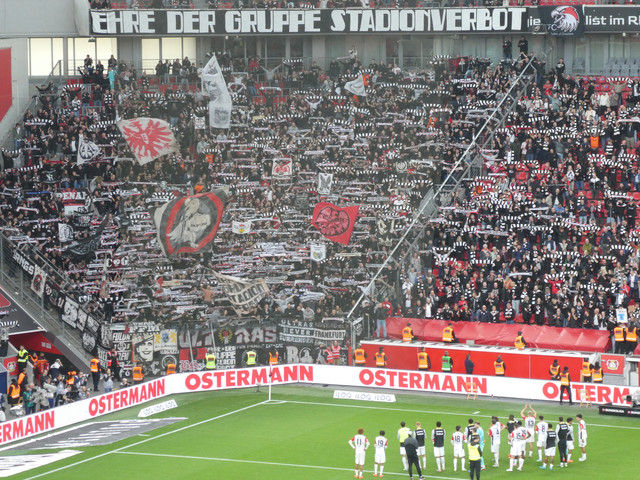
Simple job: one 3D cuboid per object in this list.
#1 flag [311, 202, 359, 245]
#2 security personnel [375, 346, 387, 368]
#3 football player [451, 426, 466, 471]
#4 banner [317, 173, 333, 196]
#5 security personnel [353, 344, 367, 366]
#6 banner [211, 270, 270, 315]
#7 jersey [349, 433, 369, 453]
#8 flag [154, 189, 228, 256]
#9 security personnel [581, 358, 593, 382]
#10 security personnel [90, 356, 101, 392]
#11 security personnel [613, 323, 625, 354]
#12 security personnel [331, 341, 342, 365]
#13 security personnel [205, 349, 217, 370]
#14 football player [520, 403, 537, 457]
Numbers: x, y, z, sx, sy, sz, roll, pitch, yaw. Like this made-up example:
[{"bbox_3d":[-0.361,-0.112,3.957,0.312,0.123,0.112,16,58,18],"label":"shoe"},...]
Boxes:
[{"bbox_3d":[0.729,-0.830,125.500,2.400,2.050,0.450,0,5,0],"label":"flag"},{"bbox_3d":[2.961,6.085,120.805,0.580,1.800,0.380,2,6,25],"label":"security personnel"},{"bbox_3d":[5.477,8.199,98.277,0.600,1.790,0.420,1,6,12],"label":"football player"},{"bbox_3d":[0.270,-3.035,134.800,0.780,1.130,0.060,-1,6,-7],"label":"banner"},{"bbox_3d":[1.979,5.963,121.476,0.600,1.800,0.380,1,6,16],"label":"security personnel"},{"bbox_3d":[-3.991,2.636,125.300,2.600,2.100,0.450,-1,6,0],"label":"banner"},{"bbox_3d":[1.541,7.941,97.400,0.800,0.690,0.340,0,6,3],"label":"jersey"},{"bbox_3d":[-6.562,-0.830,125.500,3.700,3.300,0.600,-1,5,-5],"label":"flag"},{"bbox_3d":[12.246,6.338,114.725,0.560,1.800,0.400,2,6,26],"label":"security personnel"},{"bbox_3d":[-10.682,6.361,118.892,0.550,1.790,0.450,2,6,27],"label":"security personnel"},{"bbox_3d":[14.177,4.829,118.435,0.550,1.780,0.450,1,6,12],"label":"security personnel"},{"bbox_3d":[0.809,5.863,122.601,0.580,1.800,0.360,-1,6,0],"label":"security personnel"},{"bbox_3d":[-5.212,6.198,119.869,0.600,1.800,0.380,-1,6,0],"label":"security personnel"},{"bbox_3d":[8.434,7.715,101.011,0.640,2.150,0.450,-1,6,-5],"label":"football player"}]

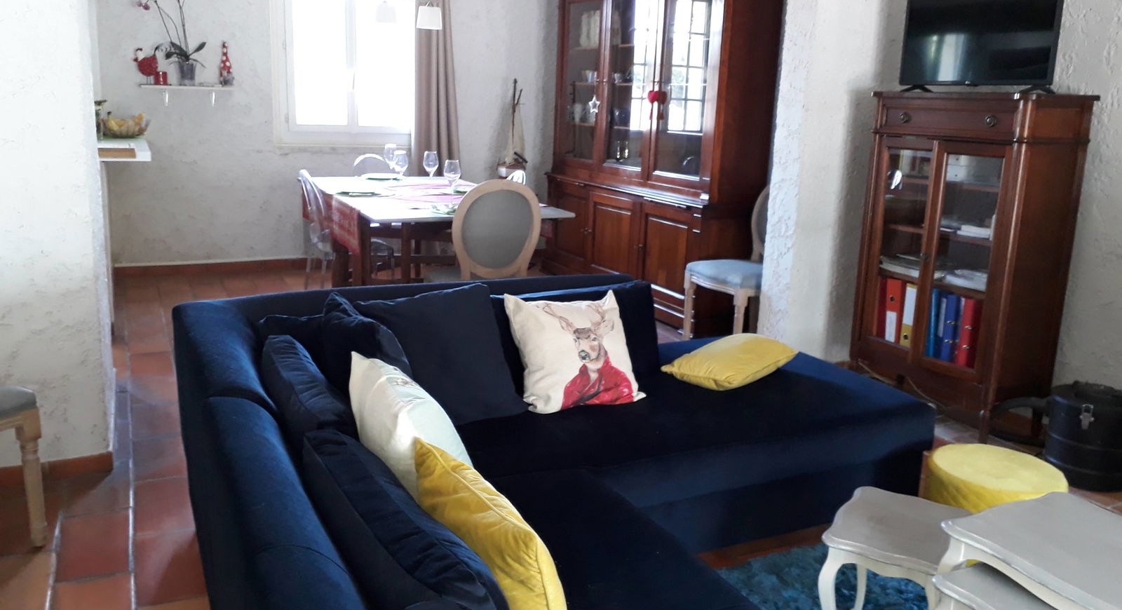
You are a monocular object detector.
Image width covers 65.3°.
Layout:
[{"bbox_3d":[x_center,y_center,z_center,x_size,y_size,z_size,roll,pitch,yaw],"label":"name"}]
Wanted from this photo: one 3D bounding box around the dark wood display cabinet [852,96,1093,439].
[{"bbox_3d":[1.723,-0.204,3.825,0.416,1.375,0.779,-5,15,-26],"label":"dark wood display cabinet"}]

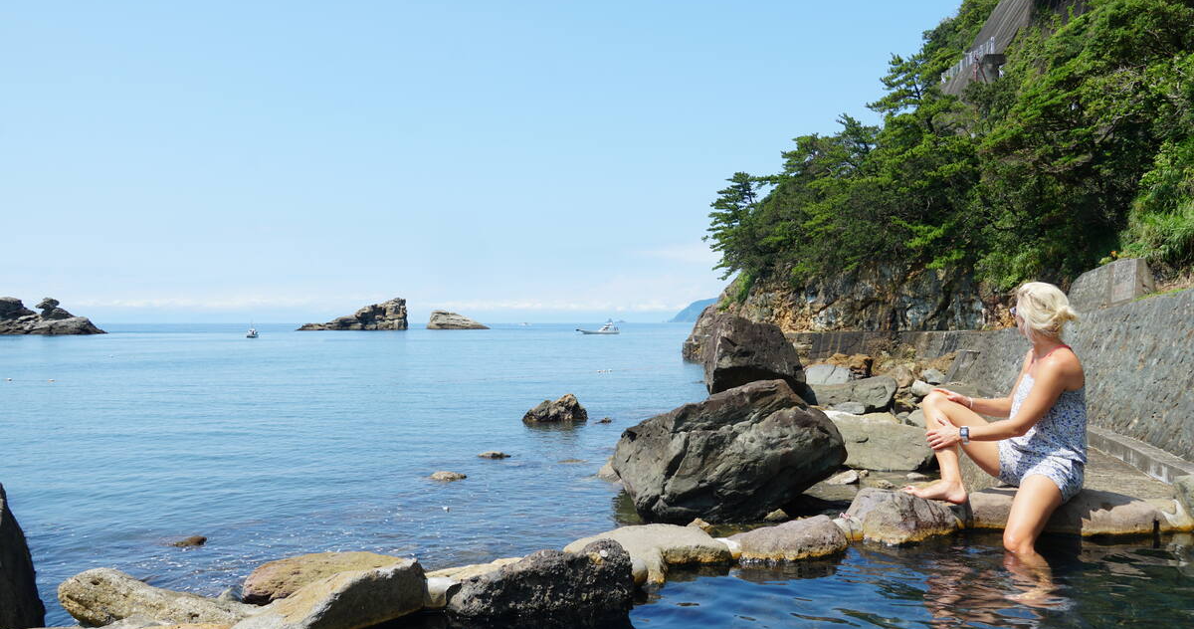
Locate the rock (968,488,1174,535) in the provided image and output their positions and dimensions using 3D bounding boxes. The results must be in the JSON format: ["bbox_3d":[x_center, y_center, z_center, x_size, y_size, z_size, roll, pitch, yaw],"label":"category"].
[{"bbox_3d":[1.930,0.765,3.600,0.810,0.180,0.360,0,-1,0],"label":"rock"}]

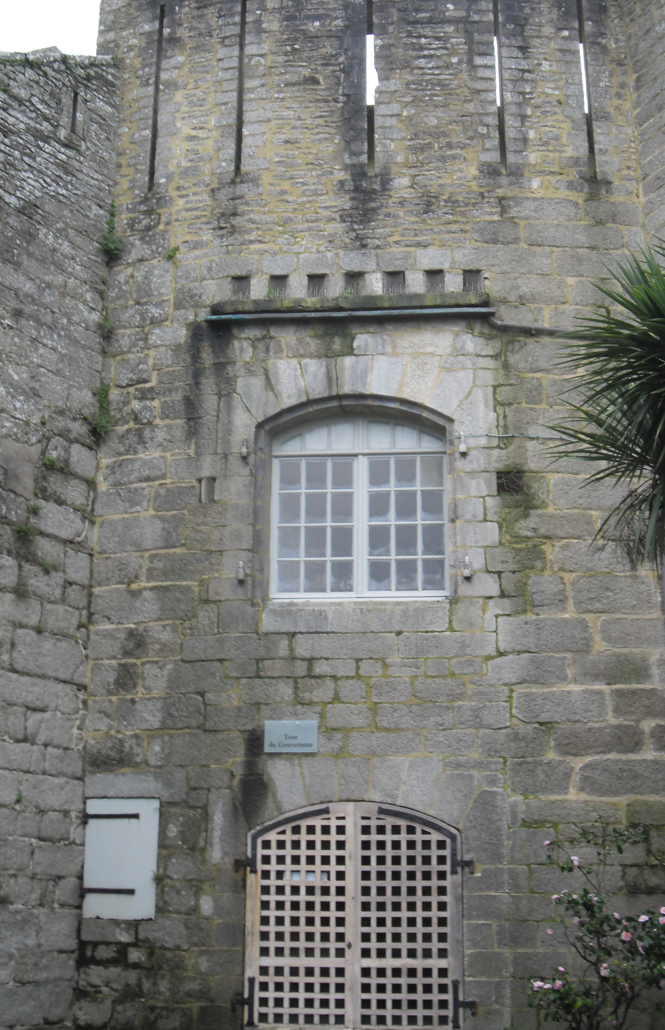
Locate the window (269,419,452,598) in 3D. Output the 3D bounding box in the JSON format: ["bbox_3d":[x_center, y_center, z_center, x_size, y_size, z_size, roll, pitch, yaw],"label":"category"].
[{"bbox_3d":[0.277,-0.092,13.501,1.830,1.930,0.100,-1,-15,5],"label":"window"}]

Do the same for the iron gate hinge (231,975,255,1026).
[{"bbox_3d":[-0.820,4.471,12.032,0.230,0.439,0.060,-1,-15,5],"label":"iron gate hinge"}]

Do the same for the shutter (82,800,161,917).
[{"bbox_3d":[-2.073,3.357,12.816,0.770,1.142,0.050,-5,-15,18],"label":"shutter"}]

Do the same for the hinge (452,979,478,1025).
[{"bbox_3d":[1.200,4.422,11.846,0.237,0.429,0.060,-1,-15,5],"label":"hinge"}]

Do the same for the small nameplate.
[{"bbox_3d":[-0.395,2.135,12.621,0.518,0.309,0.015,-2,-15,7],"label":"small nameplate"}]

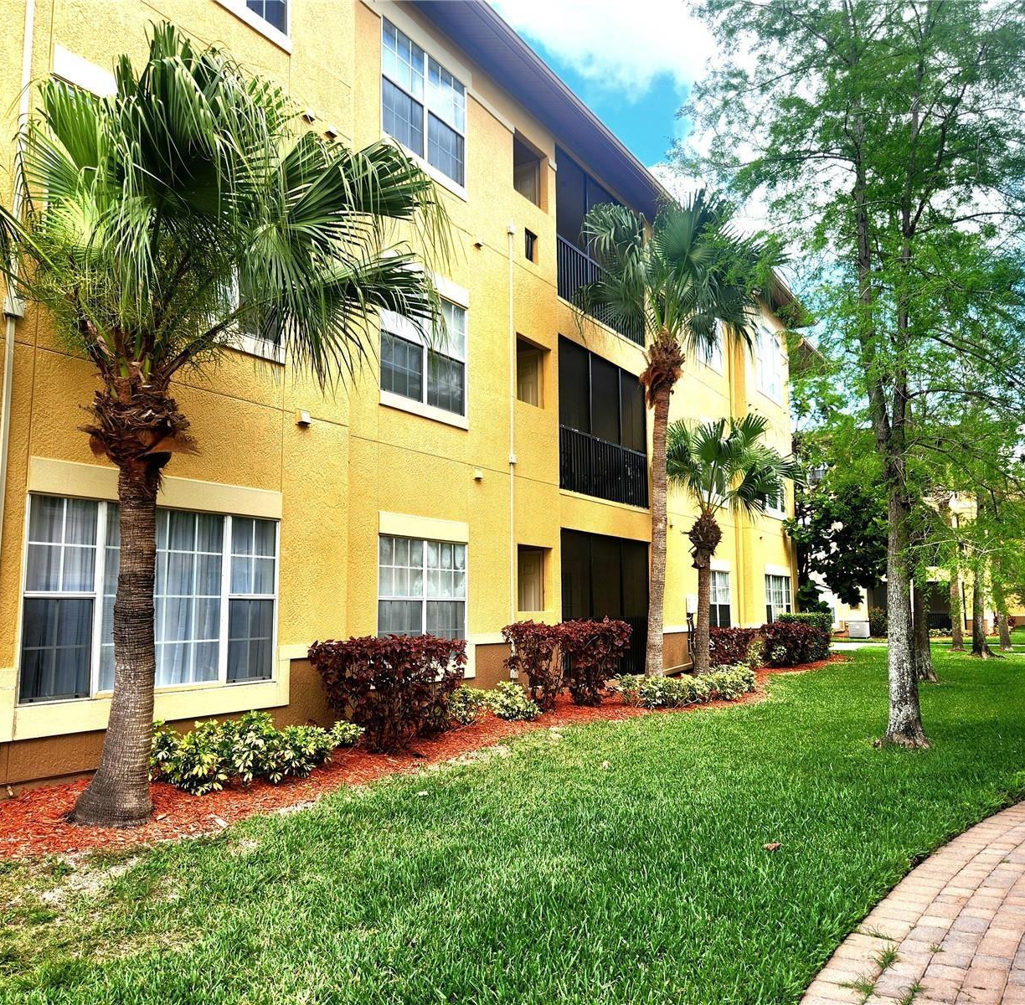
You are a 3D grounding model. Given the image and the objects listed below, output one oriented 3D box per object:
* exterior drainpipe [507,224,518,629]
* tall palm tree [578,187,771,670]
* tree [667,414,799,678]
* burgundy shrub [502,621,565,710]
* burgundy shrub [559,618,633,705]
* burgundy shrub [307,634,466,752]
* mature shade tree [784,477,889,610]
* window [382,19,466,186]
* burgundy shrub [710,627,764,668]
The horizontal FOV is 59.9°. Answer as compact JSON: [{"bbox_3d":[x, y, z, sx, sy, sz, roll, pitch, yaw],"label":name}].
[{"bbox_3d":[0.032,-0.828,13.118,0.100,6.943,0.110,-5,-8,31],"label":"exterior drainpipe"},{"bbox_3d":[2.881,-1.173,15.416,3.200,8.647,3.200,-5,-8,31],"label":"tall palm tree"},{"bbox_3d":[4.311,0.819,17.477,2.400,5.170,2.400,-5,-8,31],"label":"tree"},{"bbox_3d":[0.285,2.168,11.835,0.800,1.168,0.800,-5,-8,31],"label":"burgundy shrub"},{"bbox_3d":[1.214,2.292,12.987,0.950,1.200,1.050,-5,-8,31],"label":"burgundy shrub"},{"bbox_3d":[-1.225,1.898,9.099,0.900,1.079,1.750,-5,-8,31],"label":"burgundy shrub"},{"bbox_3d":[8.957,1.775,24.402,2.900,4.953,2.900,-5,-8,31],"label":"mature shade tree"},{"bbox_3d":[-1.168,-5.279,11.926,0.120,1.571,1.829,-5,-8,31],"label":"window"},{"bbox_3d":[4.541,3.059,18.503,1.050,0.953,1.700,-5,-8,31],"label":"burgundy shrub"}]

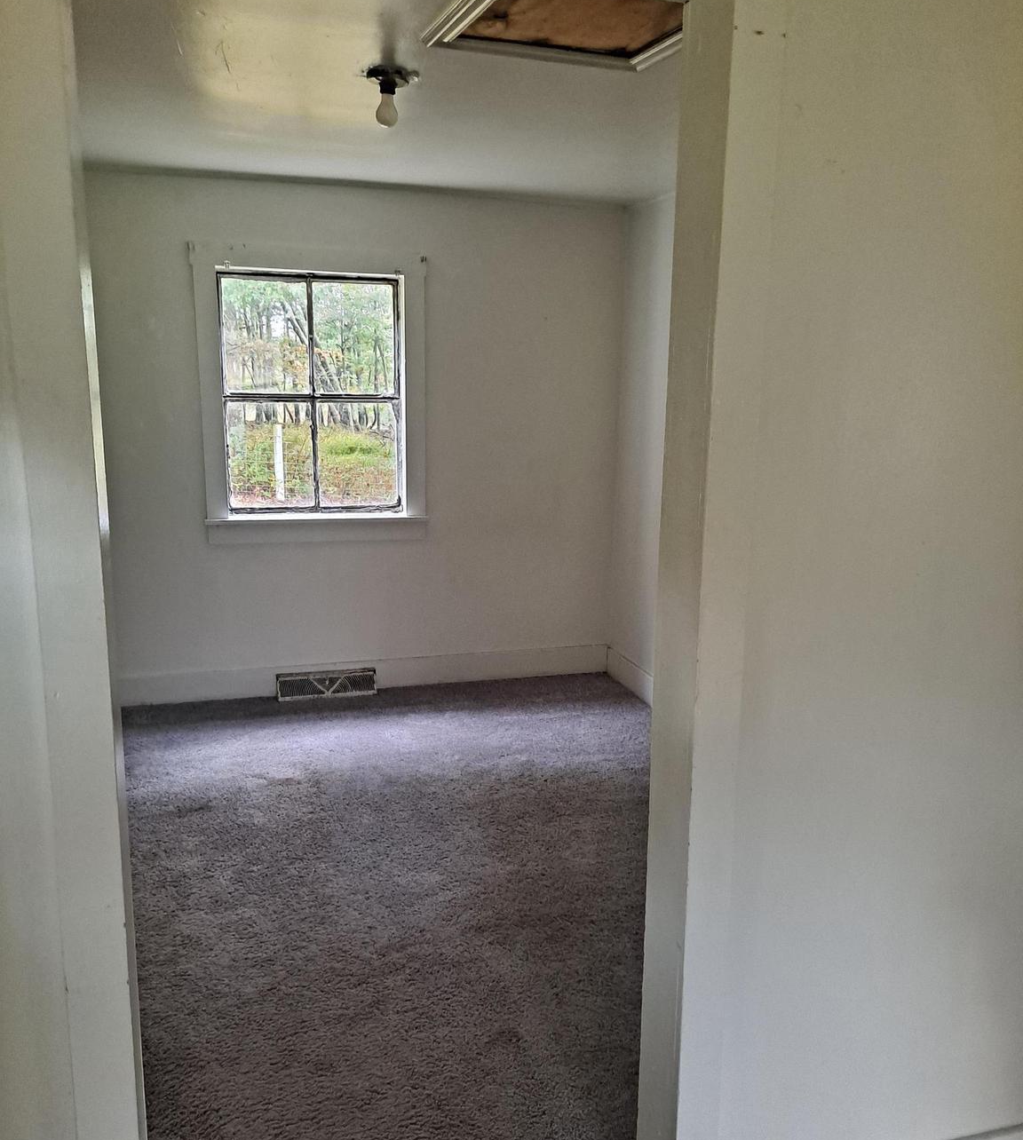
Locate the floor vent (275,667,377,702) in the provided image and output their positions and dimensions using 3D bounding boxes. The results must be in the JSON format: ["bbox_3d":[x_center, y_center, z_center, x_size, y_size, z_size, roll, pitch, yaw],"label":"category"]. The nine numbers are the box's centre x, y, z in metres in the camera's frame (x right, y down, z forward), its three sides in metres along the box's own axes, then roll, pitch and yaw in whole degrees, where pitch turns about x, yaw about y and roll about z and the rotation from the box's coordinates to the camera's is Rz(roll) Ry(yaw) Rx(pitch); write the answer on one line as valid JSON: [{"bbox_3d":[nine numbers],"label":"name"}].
[{"bbox_3d":[-0.857,0.535,4.579,0.447,0.110,0.060,-2,11,-15],"label":"floor vent"}]

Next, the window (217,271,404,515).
[{"bbox_3d":[-0.876,-0.777,4.433,0.785,1.040,0.080,-2,11,-15],"label":"window"}]

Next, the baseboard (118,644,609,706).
[{"bbox_3d":[-0.700,0.499,4.659,2.453,0.142,0.020,-2,11,-15],"label":"baseboard"}]

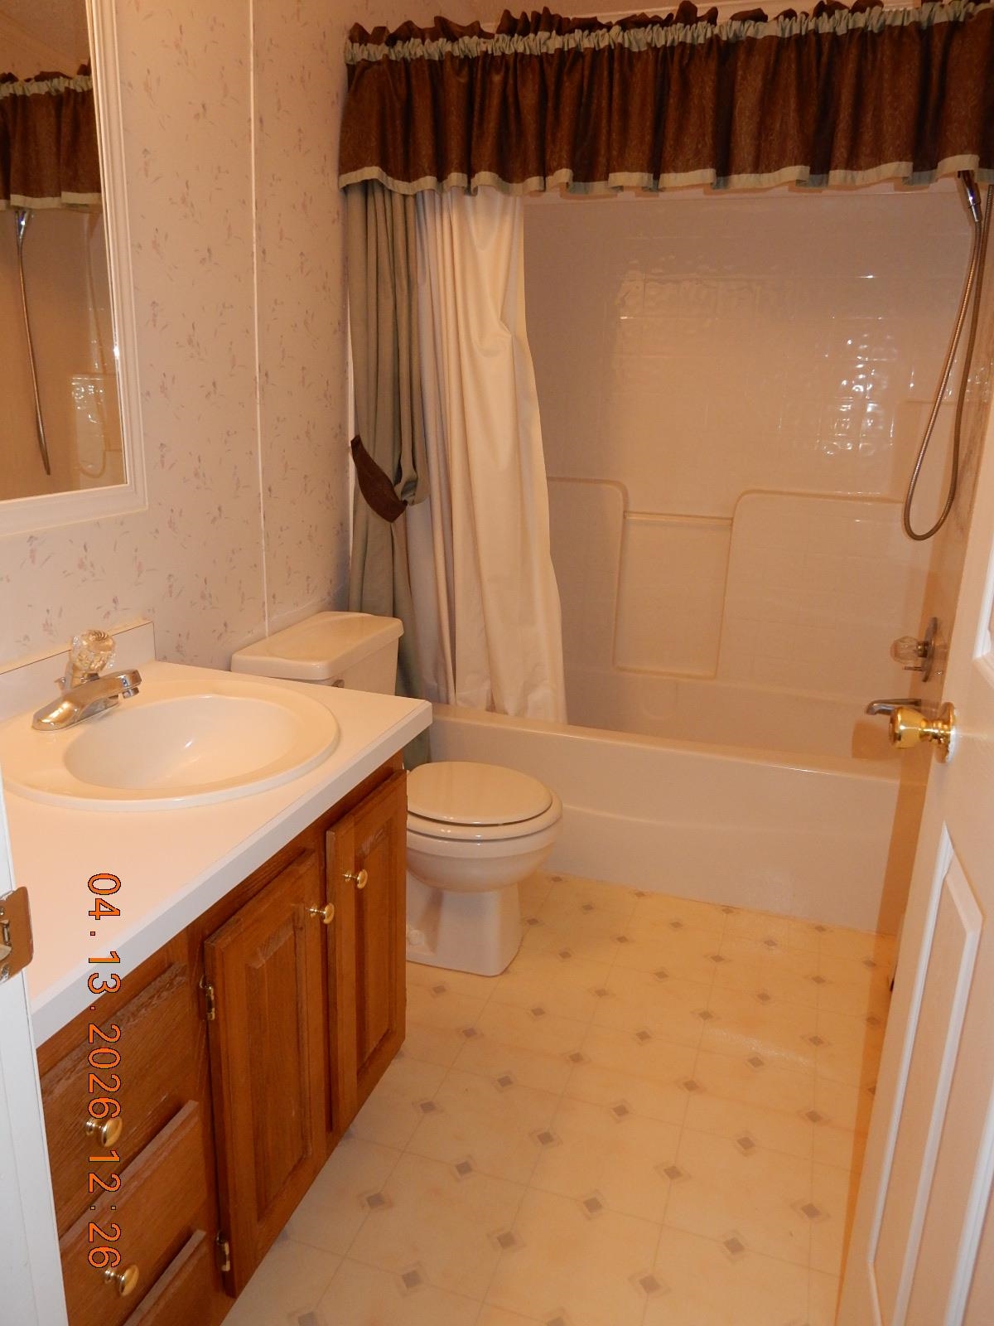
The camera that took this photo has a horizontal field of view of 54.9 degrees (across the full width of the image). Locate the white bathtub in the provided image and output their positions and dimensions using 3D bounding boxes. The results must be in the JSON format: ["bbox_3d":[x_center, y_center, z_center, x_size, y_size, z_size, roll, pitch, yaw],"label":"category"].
[{"bbox_3d":[0.430,0.310,2.873,1.520,0.421,0.759,7,17,17],"label":"white bathtub"}]

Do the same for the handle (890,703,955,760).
[{"bbox_3d":[0.493,0.077,1.122,0.064,0.068,0.068,6,17,15],"label":"handle"}]

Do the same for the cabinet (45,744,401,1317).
[{"bbox_3d":[-0.568,0.545,1.380,0.572,0.748,0.901,7,17,17],"label":"cabinet"}]

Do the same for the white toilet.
[{"bbox_3d":[-0.190,0.314,2.243,0.690,0.732,0.434,7,17,18],"label":"white toilet"}]

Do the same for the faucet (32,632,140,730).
[{"bbox_3d":[-0.619,0.018,1.479,0.167,0.137,0.160,7,17,18],"label":"faucet"}]

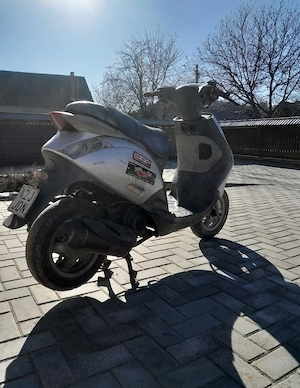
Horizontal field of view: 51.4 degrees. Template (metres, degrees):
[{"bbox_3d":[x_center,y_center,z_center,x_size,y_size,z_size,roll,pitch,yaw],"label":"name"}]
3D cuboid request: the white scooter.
[{"bbox_3d":[0.003,-0.134,1.799,0.680,1.070,1.700,10,13,40],"label":"white scooter"}]

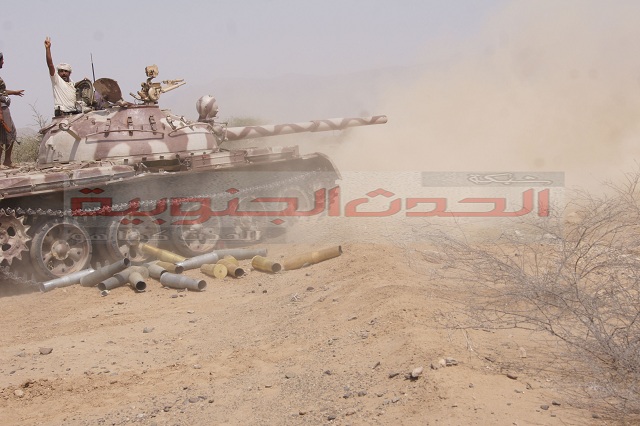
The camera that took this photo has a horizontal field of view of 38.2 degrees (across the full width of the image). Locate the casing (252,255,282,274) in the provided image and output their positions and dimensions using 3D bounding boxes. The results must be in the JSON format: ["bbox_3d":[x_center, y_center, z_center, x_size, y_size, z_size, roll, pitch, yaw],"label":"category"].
[{"bbox_3d":[-0.680,0.670,11.935,0.163,0.163,0.728,-2,4,-23],"label":"casing"}]

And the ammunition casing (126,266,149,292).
[{"bbox_3d":[-2.142,0.793,10.948,0.163,0.163,0.728,-1,8,-15],"label":"ammunition casing"}]

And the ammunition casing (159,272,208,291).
[{"bbox_3d":[-1.621,0.830,11.008,0.163,0.163,0.728,-4,5,-45],"label":"ammunition casing"}]

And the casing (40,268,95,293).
[{"bbox_3d":[-2.772,0.749,10.200,0.145,0.145,0.695,4,11,34],"label":"casing"}]

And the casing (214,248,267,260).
[{"bbox_3d":[-1.053,0.552,12.230,0.725,0.158,0.158,-4,4,5],"label":"casing"}]

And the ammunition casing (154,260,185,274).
[{"bbox_3d":[-2.001,0.740,12.314,0.163,0.163,0.728,-2,2,-30],"label":"ammunition casing"}]

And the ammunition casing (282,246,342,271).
[{"bbox_3d":[-0.073,0.498,10.250,0.695,0.145,0.145,-12,10,-26],"label":"ammunition casing"}]

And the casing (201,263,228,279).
[{"bbox_3d":[-1.186,0.623,10.150,0.145,0.145,0.695,-2,1,-23],"label":"casing"}]

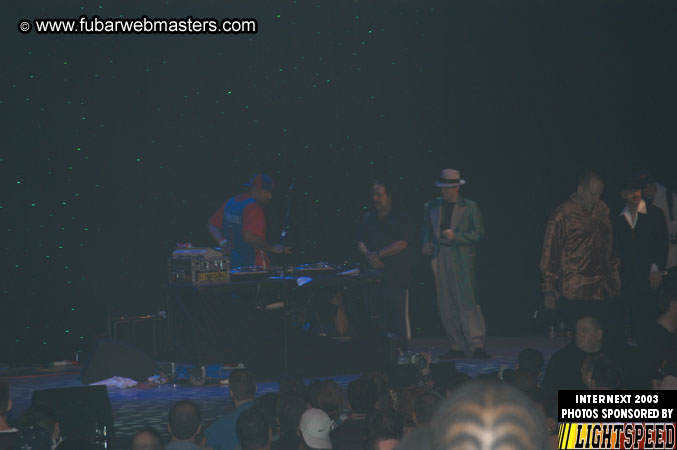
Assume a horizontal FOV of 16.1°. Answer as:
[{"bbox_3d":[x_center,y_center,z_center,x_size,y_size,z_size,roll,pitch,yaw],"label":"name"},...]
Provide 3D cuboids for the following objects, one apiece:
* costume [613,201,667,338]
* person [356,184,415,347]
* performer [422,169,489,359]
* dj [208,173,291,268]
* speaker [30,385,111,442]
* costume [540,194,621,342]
[{"bbox_3d":[3.200,0.480,25.200,0.580,1.480,0.360,0,0,-9],"label":"costume"},{"bbox_3d":[0.490,0.398,25.000,0.570,1.760,0.460,0,1,37],"label":"person"},{"bbox_3d":[1.145,0.377,23.350,0.620,1.830,0.430,0,0,20],"label":"performer"},{"bbox_3d":[-0.888,0.386,23.800,0.560,1.780,0.660,0,1,-41],"label":"dj"},{"bbox_3d":[-1.760,1.255,15.800,0.540,0.400,0.440,0,0,-18],"label":"speaker"},{"bbox_3d":[2.080,0.460,20.800,0.680,1.450,0.420,0,0,-22],"label":"costume"}]

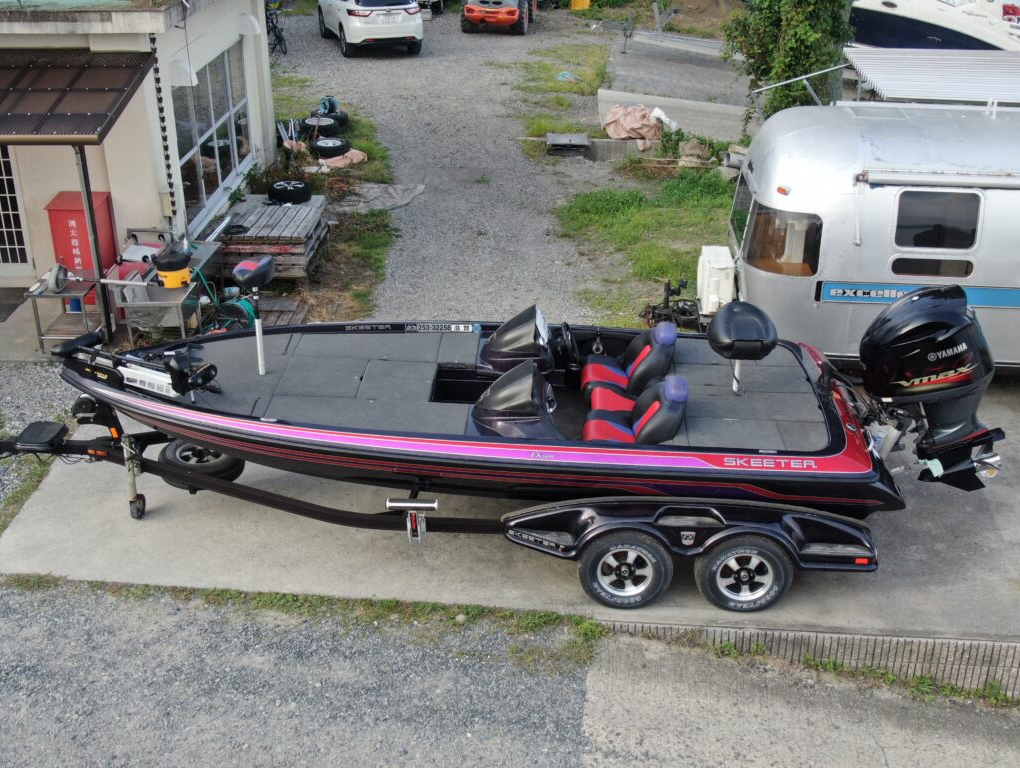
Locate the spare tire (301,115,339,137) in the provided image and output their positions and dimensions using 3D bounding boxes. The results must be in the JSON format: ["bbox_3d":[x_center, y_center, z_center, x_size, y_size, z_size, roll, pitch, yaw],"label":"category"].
[{"bbox_3d":[-3.486,-4.694,22.735,0.692,0.210,0.692,0,24,0],"label":"spare tire"}]

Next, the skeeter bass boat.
[{"bbox_3d":[-0.164,0.147,9.582,7.790,2.120,2.450,2,24,4],"label":"skeeter bass boat"}]

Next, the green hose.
[{"bbox_3d":[-3.160,-0.916,13.801,0.680,0.640,0.500,0,24,0],"label":"green hose"}]

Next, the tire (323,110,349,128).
[{"bbox_3d":[-3.384,-4.989,23.391,0.684,0.210,0.684,0,24,0],"label":"tire"}]

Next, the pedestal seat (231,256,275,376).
[{"bbox_3d":[-1.983,-0.492,9.471,0.340,0.930,0.330,-7,25,-14],"label":"pedestal seat"}]

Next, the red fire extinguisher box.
[{"bbox_3d":[-4.995,-1.586,14.600,0.616,1.230,0.500,0,24,1],"label":"red fire extinguisher box"}]

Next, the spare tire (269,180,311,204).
[{"bbox_3d":[-2.950,-2.587,16.698,0.588,0.210,0.588,0,24,0],"label":"spare tire"}]

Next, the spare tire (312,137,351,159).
[{"bbox_3d":[-3.061,-4.042,21.278,0.656,0.210,0.656,0,24,0],"label":"spare tire"}]

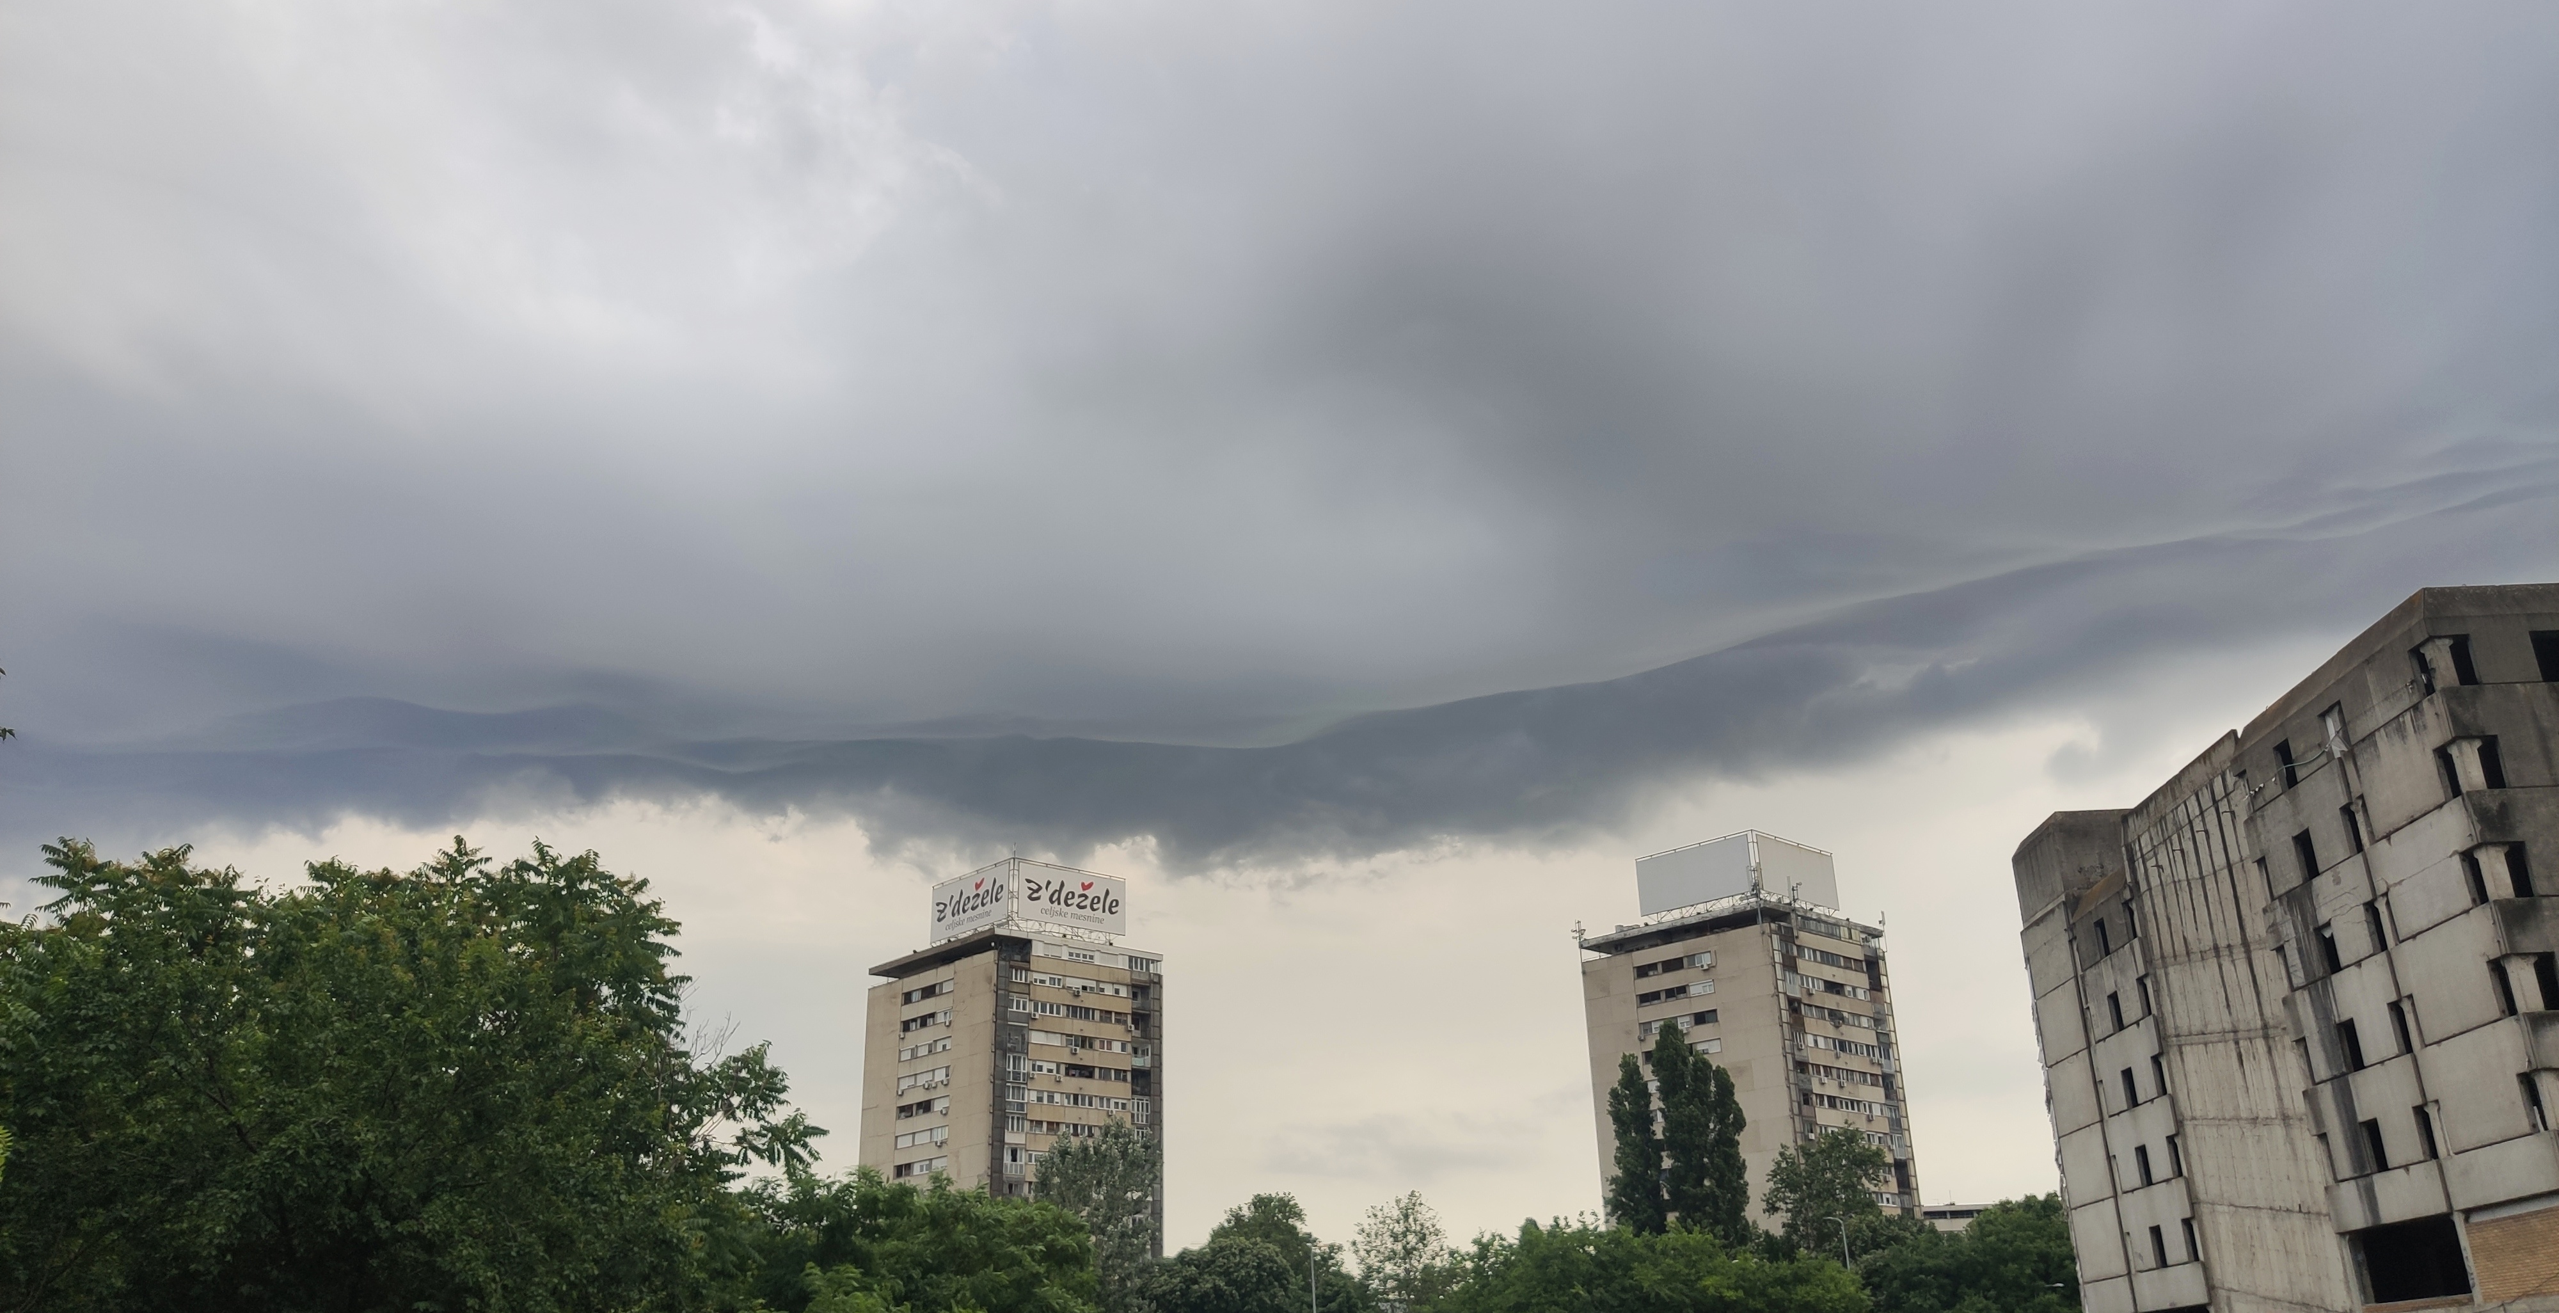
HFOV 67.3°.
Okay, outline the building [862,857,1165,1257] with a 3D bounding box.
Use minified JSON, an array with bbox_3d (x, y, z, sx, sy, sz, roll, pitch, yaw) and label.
[{"bbox_3d":[-26.150,49.560,190.570,21.200,53.410,22.500,17,-28,-39],"label":"building"}]

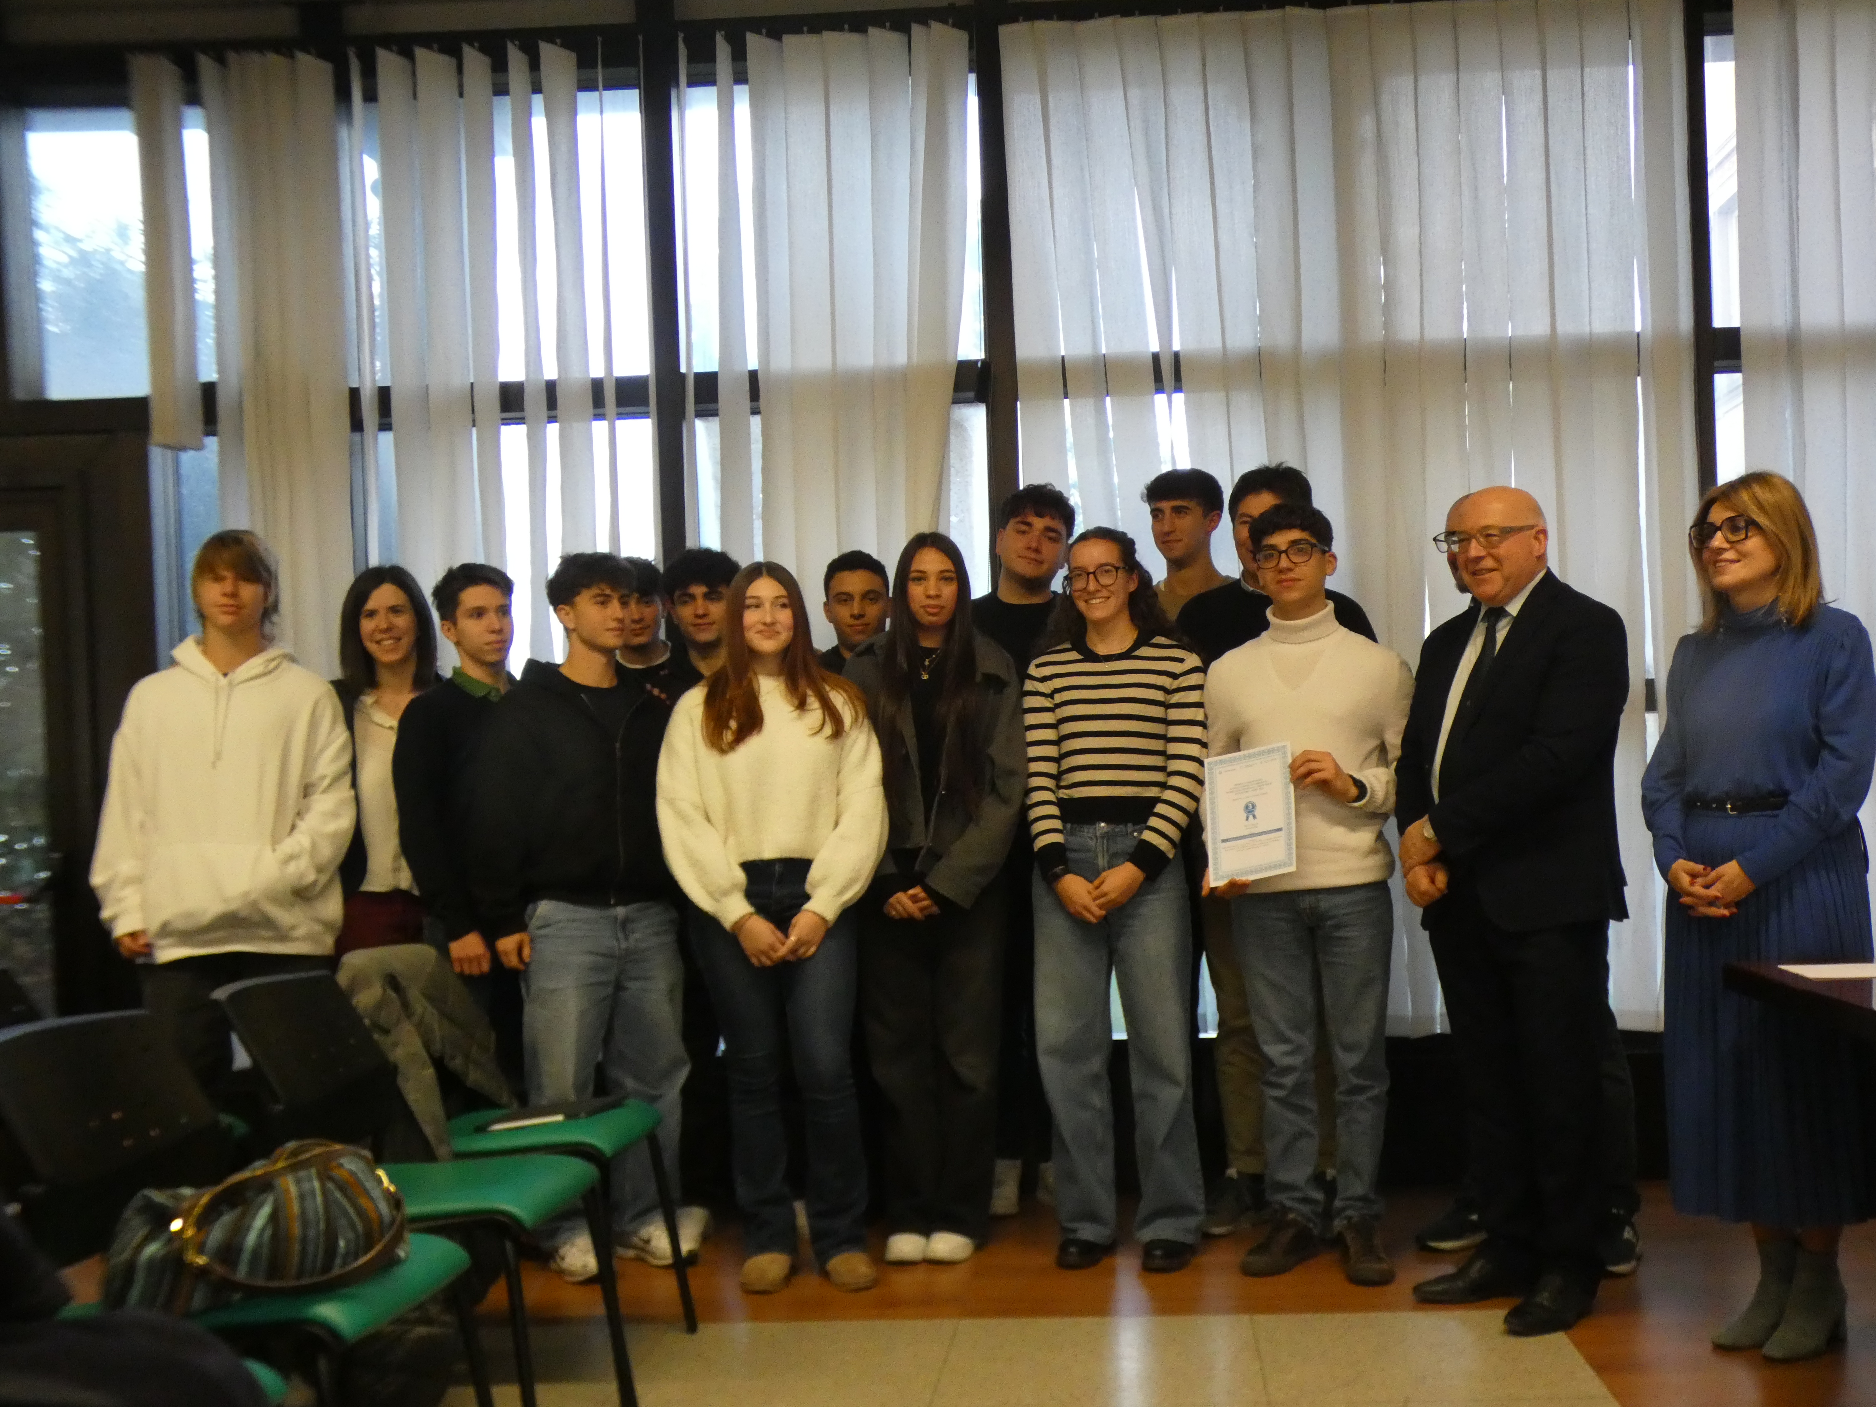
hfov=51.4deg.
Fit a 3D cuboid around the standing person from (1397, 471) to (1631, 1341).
[{"bbox_3d":[1.225,0.402,4.132,0.520,1.724,0.370,-3,-2,45],"label":"standing person"}]

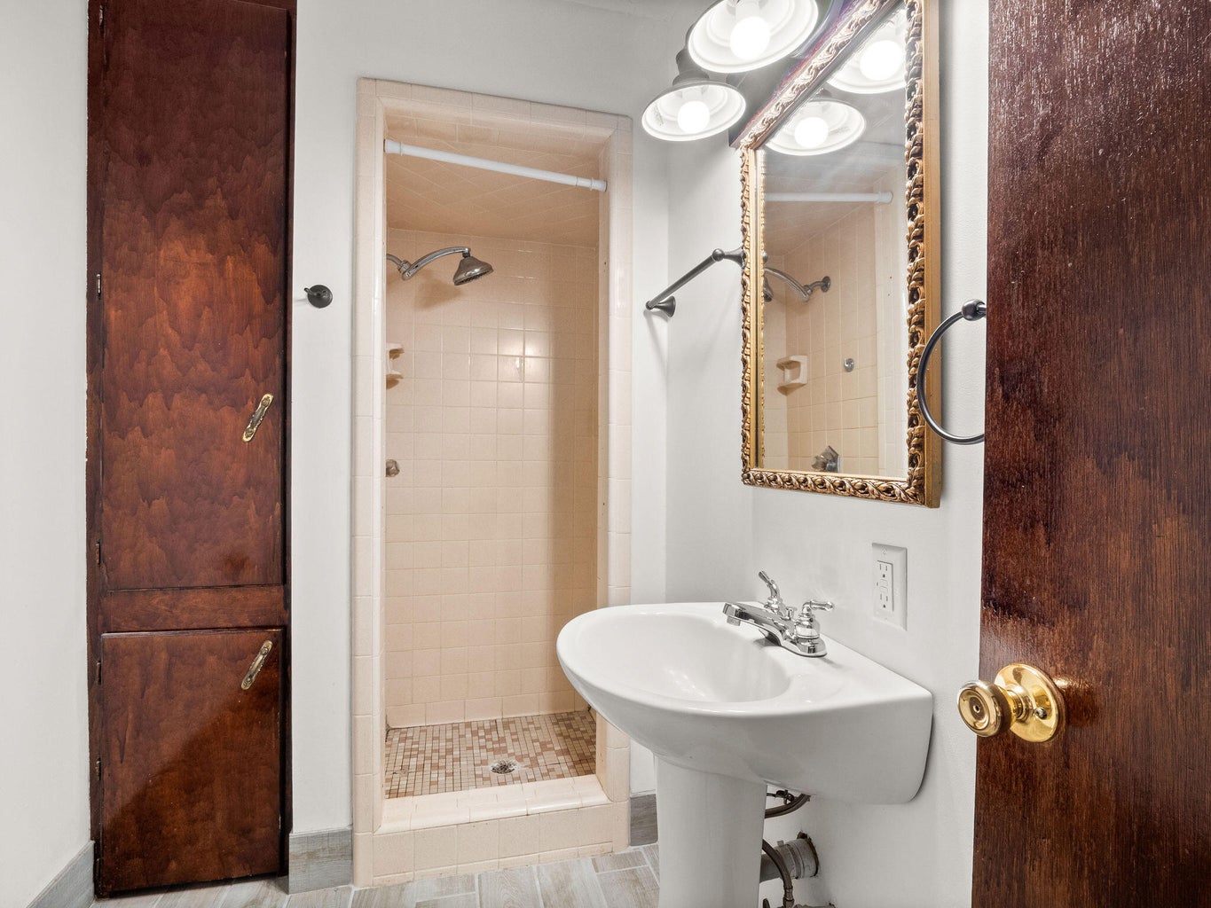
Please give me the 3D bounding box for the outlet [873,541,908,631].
[{"bbox_3d":[0.404,0.188,0.803,0.008,0.114,0.070,0,0,-14],"label":"outlet"}]

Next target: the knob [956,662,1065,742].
[{"bbox_3d":[0.362,0.231,0.513,0.065,0.066,0.066,0,0,-15],"label":"knob"}]

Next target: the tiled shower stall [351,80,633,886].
[{"bbox_3d":[-0.371,0.077,1.926,0.800,2.065,0.860,0,0,-13],"label":"tiled shower stall"}]

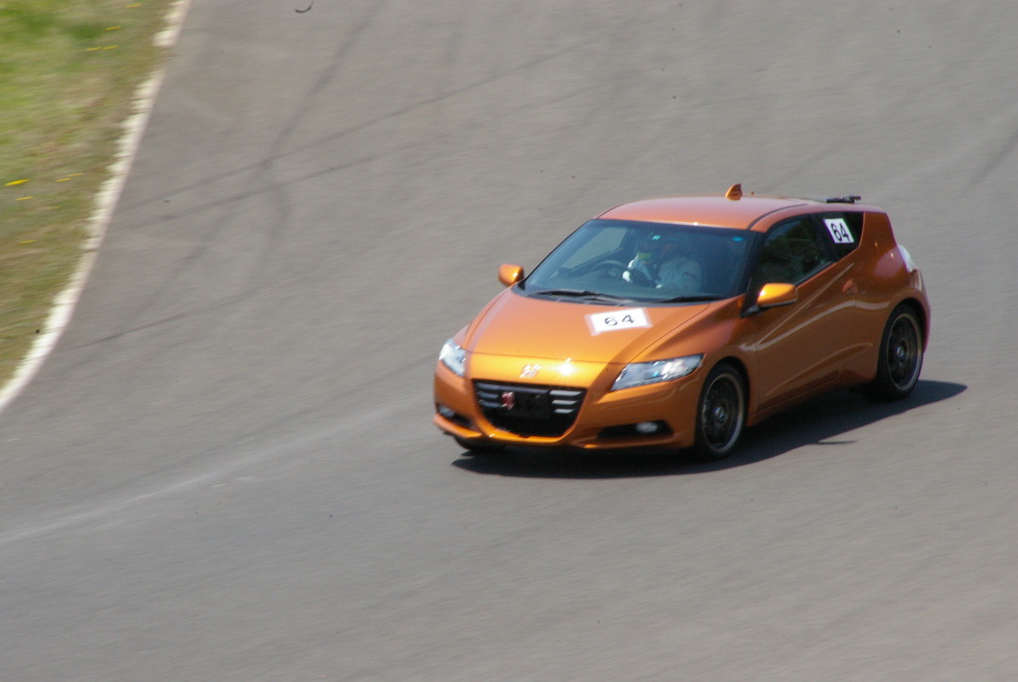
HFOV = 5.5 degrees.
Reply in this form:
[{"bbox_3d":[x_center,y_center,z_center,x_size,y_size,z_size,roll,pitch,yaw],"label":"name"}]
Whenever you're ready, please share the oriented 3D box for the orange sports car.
[{"bbox_3d":[1.068,-0.170,64.300,1.820,1.380,4.080,4,10,28],"label":"orange sports car"}]

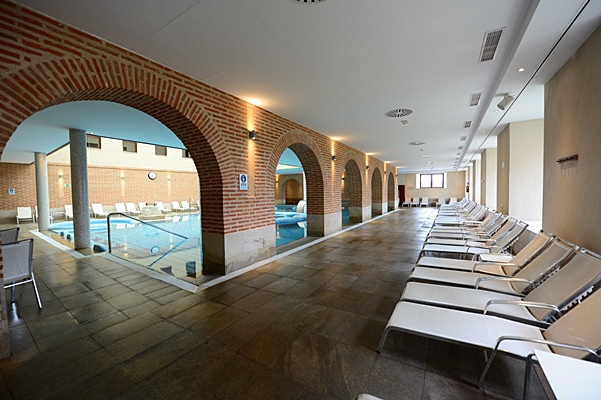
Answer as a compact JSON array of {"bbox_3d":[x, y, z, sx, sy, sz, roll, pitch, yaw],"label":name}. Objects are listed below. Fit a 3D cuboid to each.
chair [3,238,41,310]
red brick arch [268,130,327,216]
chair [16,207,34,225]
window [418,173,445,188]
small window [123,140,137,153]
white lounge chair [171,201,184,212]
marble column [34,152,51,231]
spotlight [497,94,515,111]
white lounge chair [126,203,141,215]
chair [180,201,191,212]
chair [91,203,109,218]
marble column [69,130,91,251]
[{"bbox_3d":[-3.939,1.027,2.998,0.630,0.930,0.560,-1,2,17],"label":"chair"},{"bbox_3d":[-0.205,-0.686,6.744,0.651,2.449,3.093,0,2,32],"label":"red brick arch"},{"bbox_3d":[-14.880,0.864,12.713,0.636,0.910,0.636,0,2,32],"label":"chair"},{"bbox_3d":[12.561,-1.827,22.368,1.970,1.360,0.120,0,2,32],"label":"window"},{"bbox_3d":[-13.120,-4.142,18.016,0.150,0.858,0.918,0,2,32],"label":"small window"},{"bbox_3d":[-10.318,0.545,19.944,1.672,0.873,0.592,0,2,32],"label":"white lounge chair"},{"bbox_3d":[-11.764,-0.361,10.666,0.350,3.541,0.350,0,2,32],"label":"marble column"},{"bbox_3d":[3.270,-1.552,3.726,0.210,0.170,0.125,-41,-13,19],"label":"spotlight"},{"bbox_3d":[-13.466,0.713,18.825,1.650,0.950,0.660,0,2,35],"label":"white lounge chair"},{"bbox_3d":[-10.783,0.539,22.503,1.650,0.950,0.660,0,2,35],"label":"chair"},{"bbox_3d":[-13.131,0.746,15.485,1.672,0.888,0.592,0,2,32],"label":"chair"},{"bbox_3d":[-6.038,-0.272,6.404,0.340,3.286,0.340,0,2,32],"label":"marble column"}]

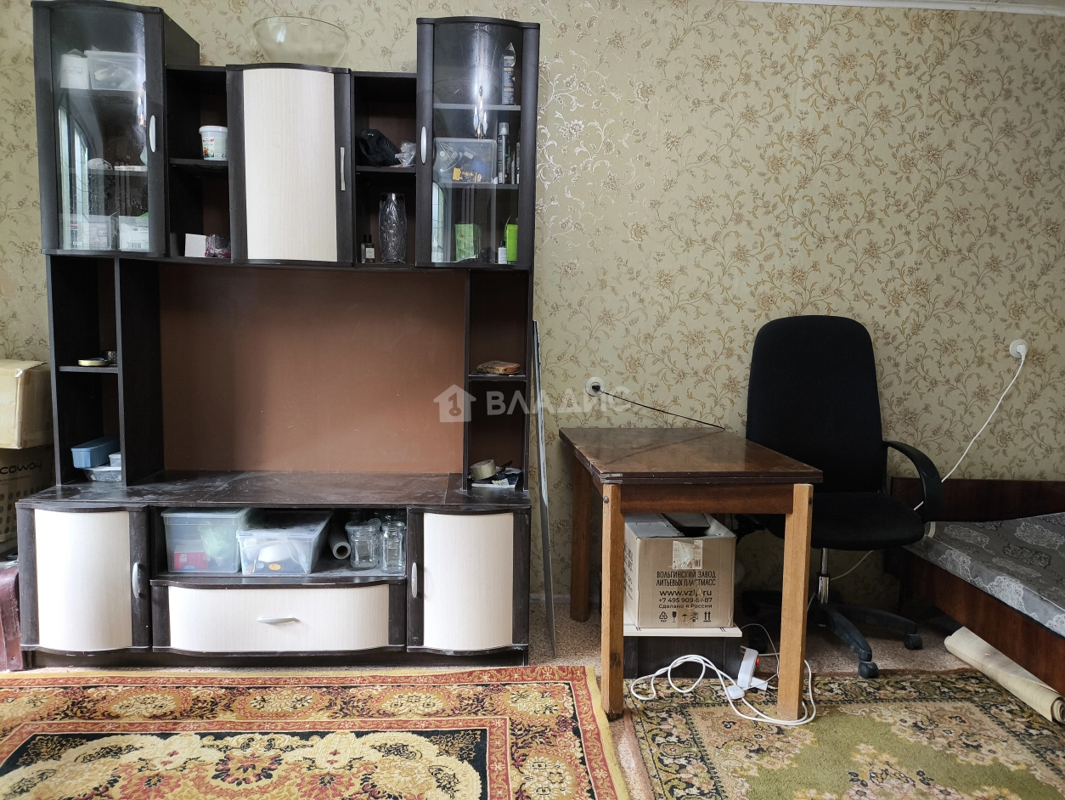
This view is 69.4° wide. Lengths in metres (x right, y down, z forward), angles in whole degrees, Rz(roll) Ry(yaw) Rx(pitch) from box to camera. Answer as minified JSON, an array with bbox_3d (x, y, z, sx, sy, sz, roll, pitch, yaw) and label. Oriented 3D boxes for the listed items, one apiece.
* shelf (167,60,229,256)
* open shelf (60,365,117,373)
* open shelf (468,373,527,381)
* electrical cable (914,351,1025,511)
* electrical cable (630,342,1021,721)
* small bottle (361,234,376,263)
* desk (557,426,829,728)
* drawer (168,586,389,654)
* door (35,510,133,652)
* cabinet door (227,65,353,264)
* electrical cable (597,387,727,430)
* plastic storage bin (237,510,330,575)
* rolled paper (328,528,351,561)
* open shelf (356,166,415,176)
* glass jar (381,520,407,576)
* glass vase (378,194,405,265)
[{"bbox_3d":[-1.133,-0.811,2.761,0.218,0.646,0.308,1,6,-3],"label":"shelf"},{"bbox_3d":[-1.552,-0.121,2.828,0.211,0.017,0.279,1,6,-3],"label":"open shelf"},{"bbox_3d":[-0.130,-0.092,2.907,0.211,0.017,0.279,1,6,-3],"label":"open shelf"},{"bbox_3d":[1.753,0.123,3.070,0.457,0.648,0.121,1,6,-3],"label":"electrical cable"},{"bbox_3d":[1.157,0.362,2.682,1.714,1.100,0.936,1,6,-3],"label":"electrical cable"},{"bbox_3d":[-0.583,-0.532,2.716,0.042,0.100,0.036,-2,7,-28],"label":"small bottle"},{"bbox_3d":[0.478,0.529,2.663,0.657,0.742,0.872,1,6,-5],"label":"desk"},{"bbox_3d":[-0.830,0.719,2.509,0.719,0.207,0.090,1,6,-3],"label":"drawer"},{"bbox_3d":[-1.450,0.581,2.477,0.295,0.456,0.062,1,6,-3],"label":"door"},{"bbox_3d":[-0.813,-0.784,2.584,0.407,0.641,0.058,1,6,-3],"label":"cabinet door"},{"bbox_3d":[0.531,0.039,3.169,0.542,0.165,0.050,1,6,-4],"label":"electrical cable"},{"bbox_3d":[-0.855,0.499,2.704,0.250,0.150,0.310,1,6,-3],"label":"plastic storage bin"},{"bbox_3d":[-0.714,0.518,2.846,0.061,0.061,0.280,-1,6,-18],"label":"rolled paper"},{"bbox_3d":[-0.510,-0.813,2.806,0.211,0.017,0.284,1,6,-3],"label":"open shelf"},{"bbox_3d":[-0.470,0.498,2.607,0.083,0.160,0.083,1,6,-3],"label":"glass jar"},{"bbox_3d":[-0.490,-0.600,2.707,0.096,0.244,0.096,1,6,-3],"label":"glass vase"}]

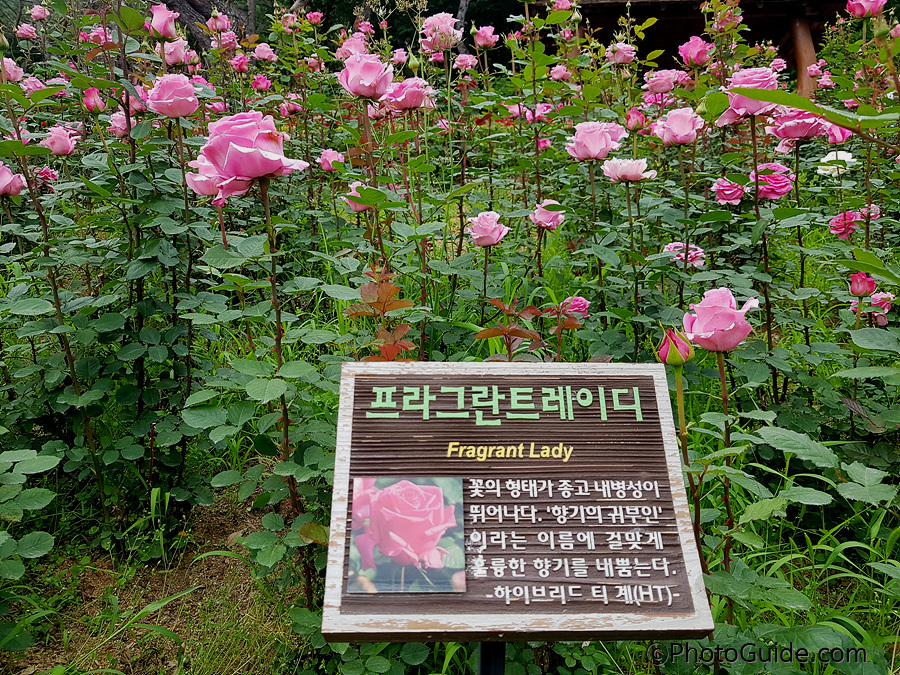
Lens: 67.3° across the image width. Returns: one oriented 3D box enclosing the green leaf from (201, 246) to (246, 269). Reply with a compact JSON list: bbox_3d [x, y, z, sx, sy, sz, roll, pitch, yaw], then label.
[{"bbox_3d":[-0.285,-0.101,0.850,0.058,0.014,0.045,0,40,0],"label":"green leaf"}]

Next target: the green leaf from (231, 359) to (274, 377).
[{"bbox_3d":[-0.272,0.041,0.930,0.060,0.013,0.045,0,25,0],"label":"green leaf"}]

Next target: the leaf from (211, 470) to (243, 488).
[{"bbox_3d":[-0.354,0.225,1.070,0.051,0.013,0.038,0,37,0],"label":"leaf"}]

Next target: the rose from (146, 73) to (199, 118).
[{"bbox_3d":[-0.534,-0.464,1.300,0.100,0.085,0.098,0,17,0],"label":"rose"}]

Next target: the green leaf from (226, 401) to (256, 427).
[{"bbox_3d":[-0.321,0.118,1.040,0.045,0.012,0.052,0,45,8],"label":"green leaf"}]

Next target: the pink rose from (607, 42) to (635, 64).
[{"bbox_3d":[0.605,-1.008,2.400,0.099,0.078,0.098,0,17,0],"label":"pink rose"}]

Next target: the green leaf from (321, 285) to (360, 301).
[{"bbox_3d":[-0.146,-0.060,0.900,0.056,0.012,0.036,14,28,0],"label":"green leaf"}]

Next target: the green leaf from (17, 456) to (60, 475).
[{"bbox_3d":[-0.580,0.178,0.950,0.066,0.012,0.038,-12,26,0],"label":"green leaf"}]

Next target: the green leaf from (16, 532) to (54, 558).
[{"bbox_3d":[-0.687,0.345,1.120,0.058,0.012,0.044,-7,42,-12],"label":"green leaf"}]

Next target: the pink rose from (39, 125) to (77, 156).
[{"bbox_3d":[-0.929,-0.469,1.600,0.088,0.067,0.082,-12,25,-27],"label":"pink rose"}]

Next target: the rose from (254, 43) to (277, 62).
[{"bbox_3d":[-0.655,-1.012,2.400,0.083,0.068,0.080,-5,23,-13],"label":"rose"}]

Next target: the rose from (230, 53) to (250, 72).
[{"bbox_3d":[-0.806,-1.058,2.600,0.077,0.075,0.077,0,17,0],"label":"rose"}]

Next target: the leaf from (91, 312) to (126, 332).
[{"bbox_3d":[-0.589,-0.026,1.170,0.058,0.014,0.042,0,47,0],"label":"leaf"}]

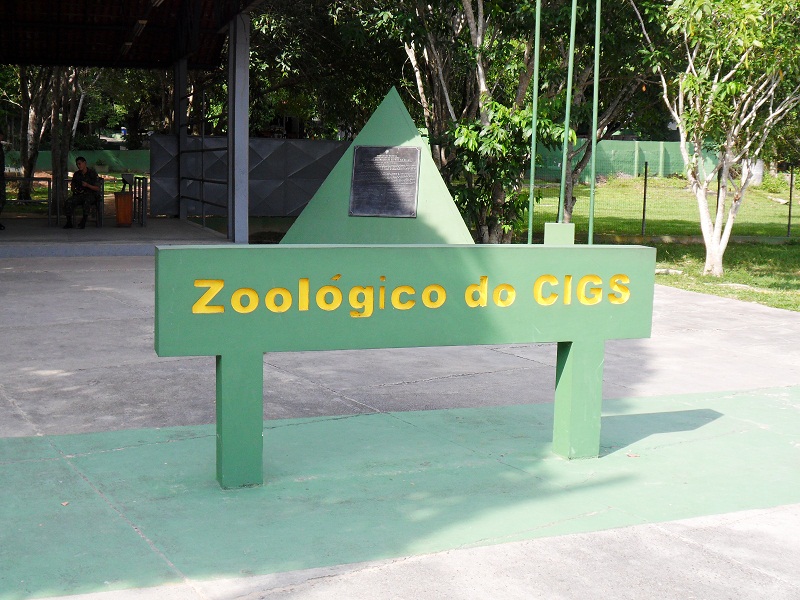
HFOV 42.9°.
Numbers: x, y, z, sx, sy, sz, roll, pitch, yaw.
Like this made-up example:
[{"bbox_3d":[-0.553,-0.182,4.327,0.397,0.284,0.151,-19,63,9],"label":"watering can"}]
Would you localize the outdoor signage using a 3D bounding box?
[{"bbox_3d":[0.099,0.282,4.832,2.450,1.064,0.144,-1,8,-20],"label":"outdoor signage"}]

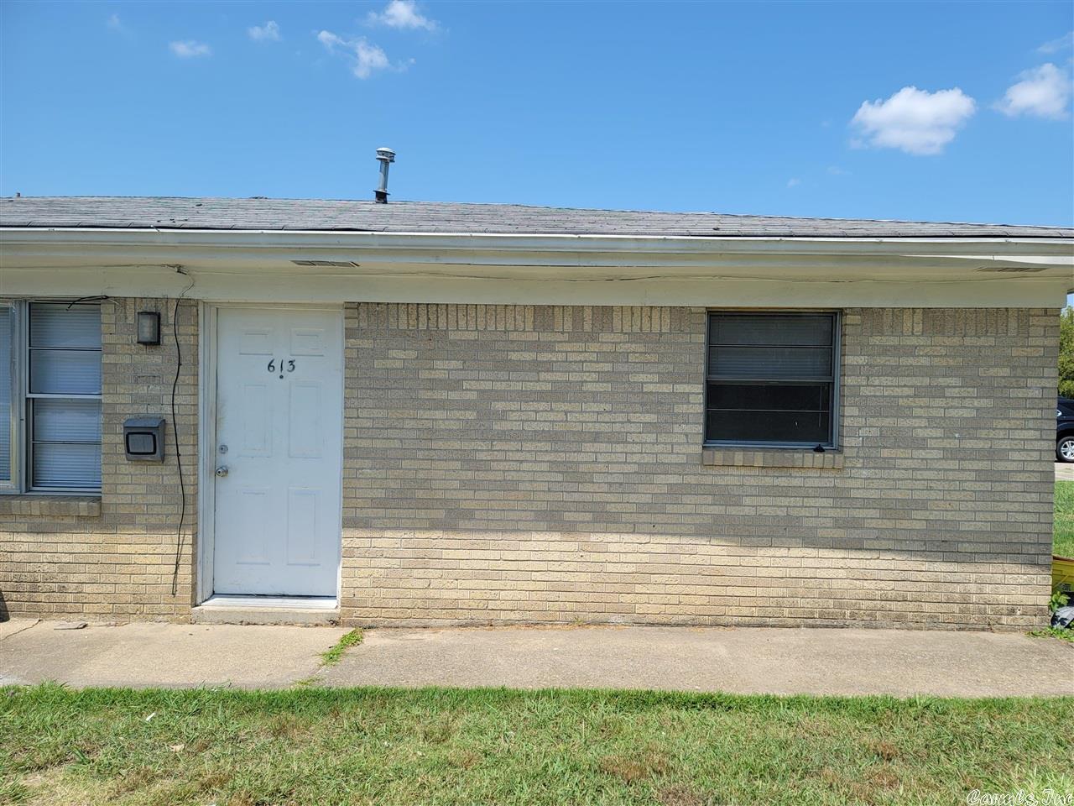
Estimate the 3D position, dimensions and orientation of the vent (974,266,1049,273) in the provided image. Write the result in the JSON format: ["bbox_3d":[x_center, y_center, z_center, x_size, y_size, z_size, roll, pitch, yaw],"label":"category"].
[{"bbox_3d":[2.943,-0.828,4.820,0.400,0.020,0.160,1,1,1],"label":"vent"}]

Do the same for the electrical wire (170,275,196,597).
[{"bbox_3d":[-2.418,0.226,5.290,0.165,2.190,0.040,1,1,1],"label":"electrical wire"}]

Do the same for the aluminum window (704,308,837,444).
[{"bbox_3d":[1.605,-0.161,5.315,0.920,0.940,0.080,1,1,1],"label":"aluminum window"}]

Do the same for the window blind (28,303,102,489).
[{"bbox_3d":[-3.314,-0.044,5.470,0.570,1.310,0.040,1,1,1],"label":"window blind"}]

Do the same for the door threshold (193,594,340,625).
[{"bbox_3d":[-1.858,1.440,5.430,1.020,0.140,0.220,1,1,1],"label":"door threshold"}]

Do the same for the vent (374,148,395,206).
[{"bbox_3d":[-1.927,-2.878,9.800,0.235,0.680,0.235,4,1,1],"label":"vent"}]

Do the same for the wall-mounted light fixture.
[{"bbox_3d":[-2.637,-0.504,5.270,0.140,0.225,0.090,1,1,1],"label":"wall-mounted light fixture"}]

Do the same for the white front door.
[{"bbox_3d":[-1.839,0.347,5.530,0.915,2.040,0.050,1,1,1],"label":"white front door"}]

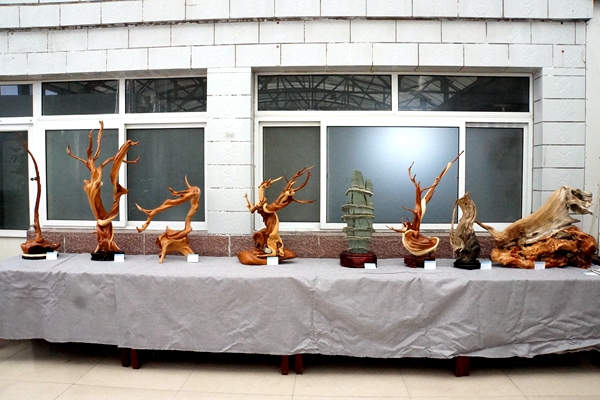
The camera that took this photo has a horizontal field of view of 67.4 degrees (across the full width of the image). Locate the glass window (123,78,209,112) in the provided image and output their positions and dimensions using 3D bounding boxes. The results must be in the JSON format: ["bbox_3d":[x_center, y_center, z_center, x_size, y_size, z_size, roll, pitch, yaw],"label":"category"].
[{"bbox_3d":[-1.318,-1.023,4.380,0.820,0.345,0.050,0,3,3],"label":"glass window"}]

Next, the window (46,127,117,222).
[{"bbox_3d":[-2.175,-0.252,4.460,0.750,0.930,0.050,0,3,3],"label":"window"}]

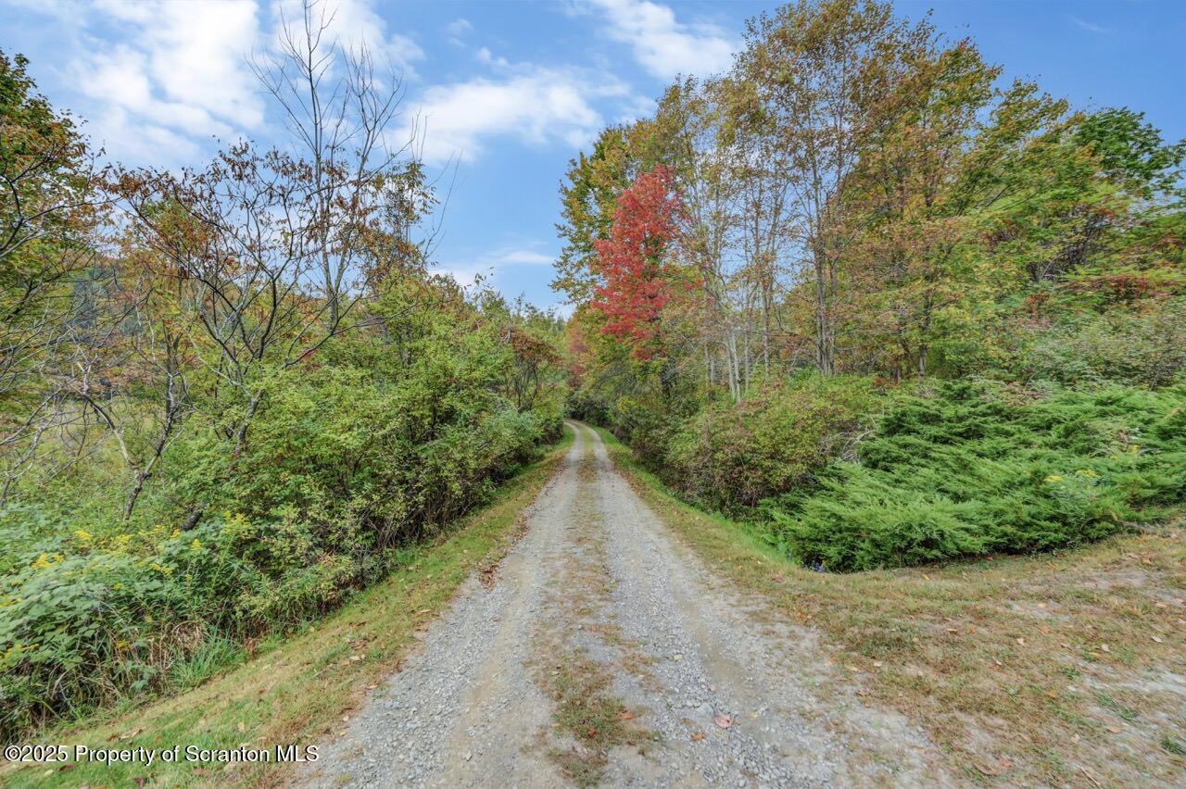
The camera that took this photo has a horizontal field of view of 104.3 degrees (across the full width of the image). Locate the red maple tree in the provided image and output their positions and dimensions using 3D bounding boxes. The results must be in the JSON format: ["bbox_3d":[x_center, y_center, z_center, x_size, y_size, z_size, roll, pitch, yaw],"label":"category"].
[{"bbox_3d":[2.250,-5.000,22.000,4.600,11.800,4.500,0,0,0],"label":"red maple tree"}]

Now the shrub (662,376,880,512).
[{"bbox_3d":[3.800,0.850,9.800,4.400,2.500,3.200,0,0,0],"label":"shrub"}]

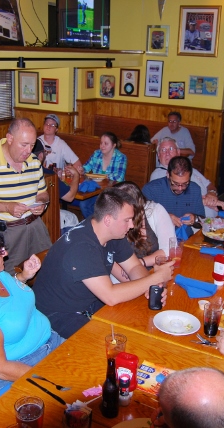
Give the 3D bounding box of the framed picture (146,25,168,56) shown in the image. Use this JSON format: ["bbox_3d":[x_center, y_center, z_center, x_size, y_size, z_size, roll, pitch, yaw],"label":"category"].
[{"bbox_3d":[0.699,-2.595,7.214,0.370,0.429,0.030,11,21,28],"label":"framed picture"}]

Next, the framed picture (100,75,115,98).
[{"bbox_3d":[-0.073,-2.175,8.213,0.292,0.353,0.025,12,20,29],"label":"framed picture"}]

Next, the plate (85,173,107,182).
[{"bbox_3d":[-0.158,-0.406,5.190,0.240,0.070,0.220,12,20,29],"label":"plate"}]

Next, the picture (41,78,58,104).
[{"bbox_3d":[-0.803,-1.577,6.185,0.265,0.305,0.030,13,22,31],"label":"picture"}]

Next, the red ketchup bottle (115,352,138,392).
[{"bbox_3d":[0.058,0.633,1.882,0.086,0.184,0.055,12,22,28],"label":"red ketchup bottle"}]

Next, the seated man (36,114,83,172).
[{"bbox_3d":[-0.752,-0.480,5.647,0.540,1.320,0.740,12,21,27],"label":"seated man"}]

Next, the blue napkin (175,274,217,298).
[{"bbox_3d":[0.478,0.428,2.811,0.260,0.035,0.190,11,21,28],"label":"blue napkin"}]

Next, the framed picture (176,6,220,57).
[{"bbox_3d":[1.214,-2.554,6.725,0.615,0.660,0.035,13,22,31],"label":"framed picture"}]

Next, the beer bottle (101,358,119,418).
[{"bbox_3d":[-0.003,0.643,1.776,0.062,0.230,0.062,1,19,-1],"label":"beer bottle"}]

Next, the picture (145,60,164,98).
[{"bbox_3d":[0.634,-2.041,7.290,0.287,0.530,0.030,13,22,31],"label":"picture"}]

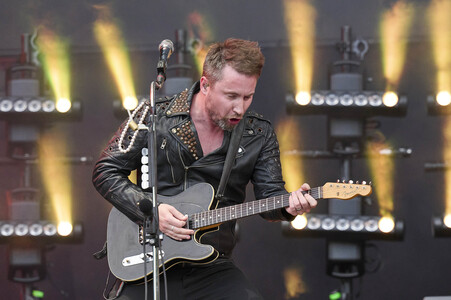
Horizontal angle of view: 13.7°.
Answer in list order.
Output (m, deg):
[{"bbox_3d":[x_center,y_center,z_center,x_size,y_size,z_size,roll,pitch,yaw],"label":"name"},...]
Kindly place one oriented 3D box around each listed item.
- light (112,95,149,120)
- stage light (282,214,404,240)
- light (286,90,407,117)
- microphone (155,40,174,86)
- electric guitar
[{"bbox_3d":[-0.230,-0.182,8.320,0.530,0.105,0.115,0,-18,4],"label":"light"},{"bbox_3d":[0.518,0.346,8.250,0.530,0.105,0.115,2,-18,4],"label":"stage light"},{"bbox_3d":[0.533,-0.205,8.250,0.530,0.105,0.115,1,-18,3],"label":"light"},{"bbox_3d":[-0.203,-0.297,6.220,0.052,0.172,0.052,6,-39,5],"label":"microphone"},{"bbox_3d":[0.043,0.223,6.461,0.980,0.326,0.065,-14,-34,18],"label":"electric guitar"}]

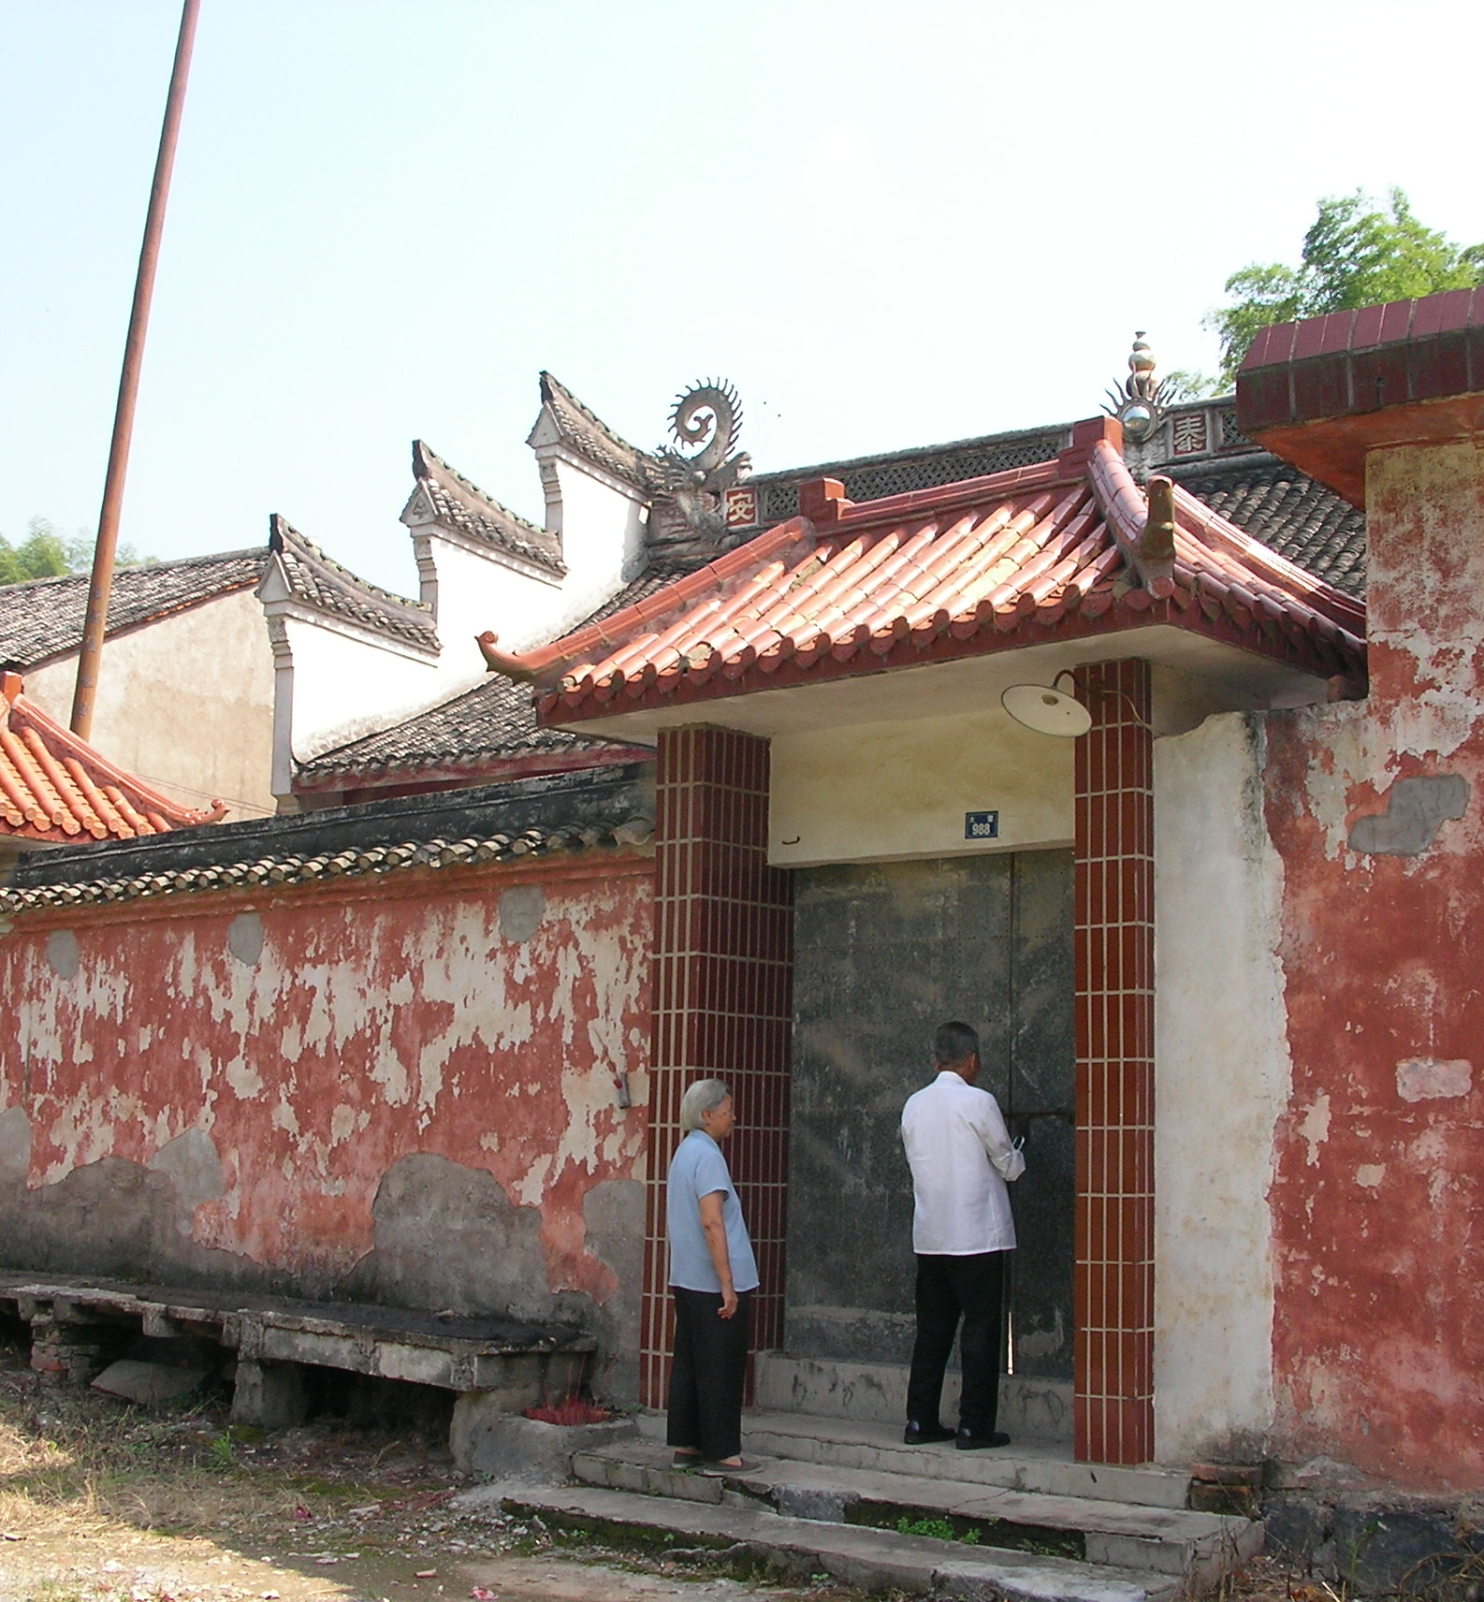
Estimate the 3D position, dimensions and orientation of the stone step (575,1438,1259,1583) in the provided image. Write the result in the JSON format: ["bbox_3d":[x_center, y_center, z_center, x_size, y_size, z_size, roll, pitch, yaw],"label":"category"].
[{"bbox_3d":[0.505,2.564,8.571,2.720,0.125,0.600,-6,-11,40],"label":"stone step"}]

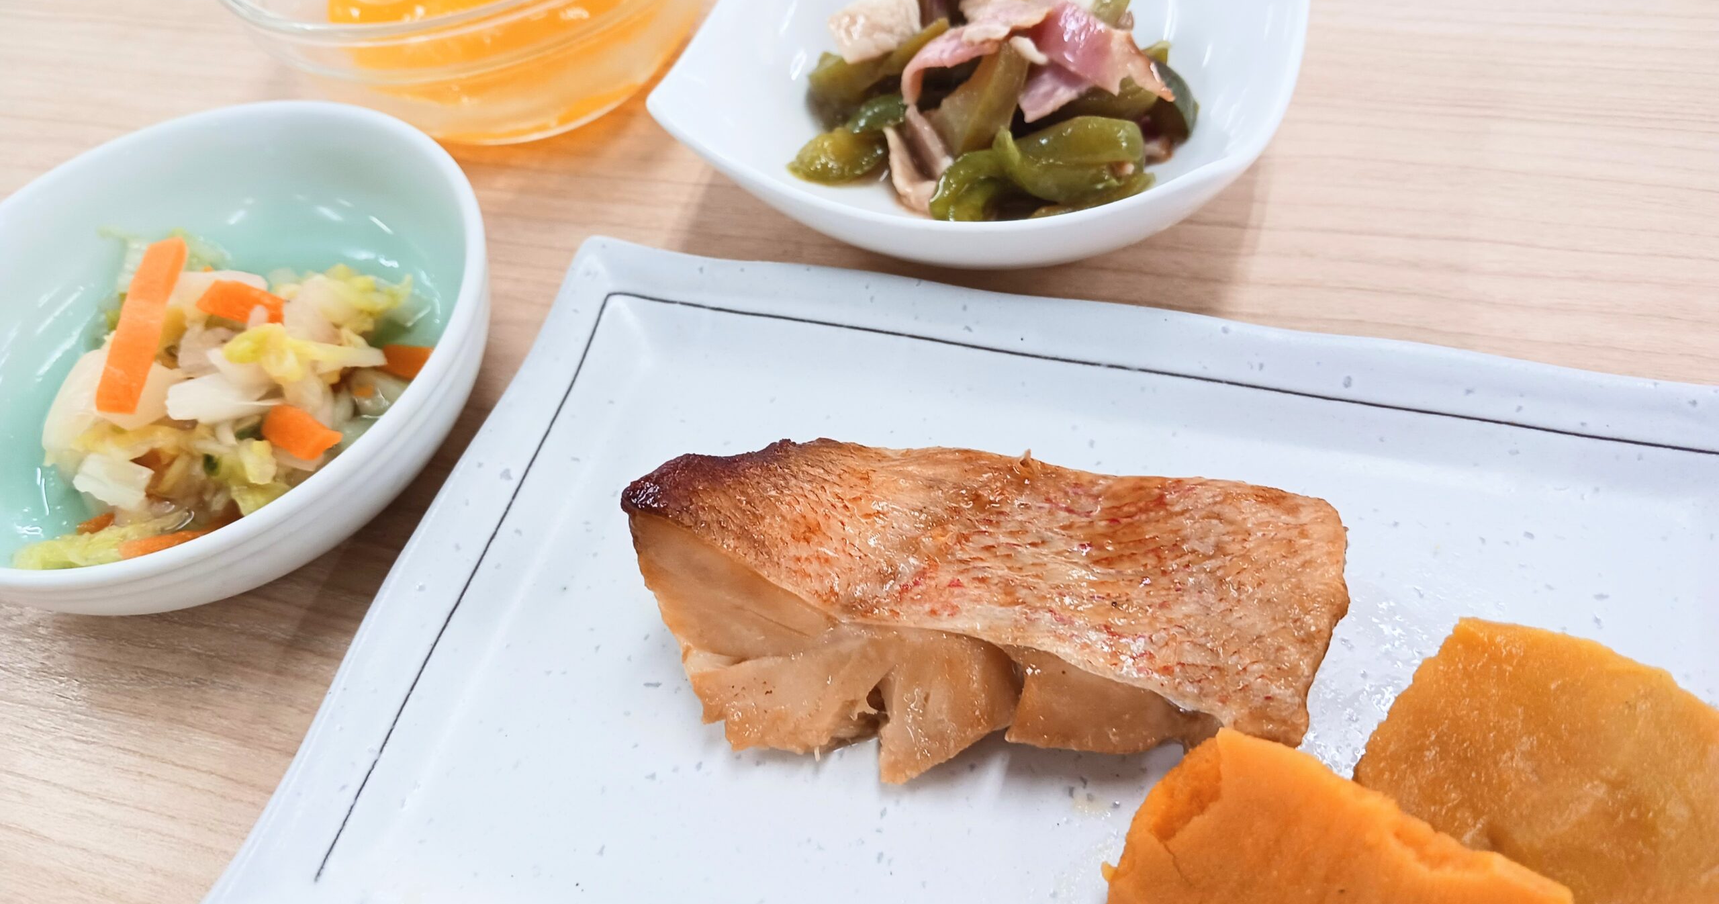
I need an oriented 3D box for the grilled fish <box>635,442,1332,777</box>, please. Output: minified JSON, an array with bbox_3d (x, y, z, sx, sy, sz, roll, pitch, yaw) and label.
[{"bbox_3d":[0.017,0.023,0.199,0.108,0.025,0.049,4,54,13],"label":"grilled fish"}]

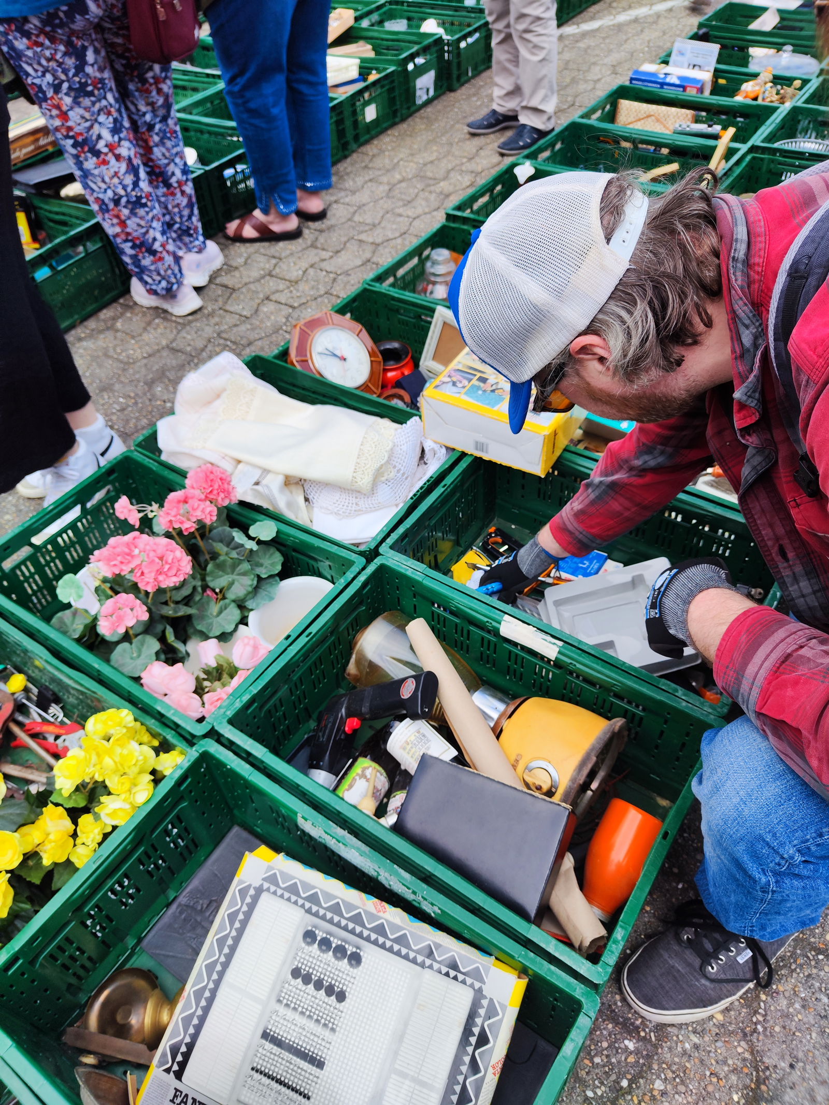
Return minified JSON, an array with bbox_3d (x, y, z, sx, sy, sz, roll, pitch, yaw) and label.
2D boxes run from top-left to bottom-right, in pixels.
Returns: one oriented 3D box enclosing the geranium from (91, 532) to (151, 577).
[{"bbox_3d":[-0.499,0.005,1.306,0.090,0.066,0.084,-2,47,2],"label":"geranium"}]

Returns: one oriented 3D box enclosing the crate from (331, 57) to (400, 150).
[{"bbox_3d":[-0.430,-1.987,3.387,0.600,0.225,0.400,22,52,23],"label":"crate"}]

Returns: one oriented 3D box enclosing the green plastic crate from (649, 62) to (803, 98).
[{"bbox_3d":[1.139,-1.681,2.946,0.600,0.220,0.400,24,53,24],"label":"green plastic crate"}]

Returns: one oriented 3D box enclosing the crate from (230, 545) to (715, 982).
[{"bbox_3d":[0.078,0.320,1.162,0.600,0.230,0.400,25,54,25],"label":"crate"}]

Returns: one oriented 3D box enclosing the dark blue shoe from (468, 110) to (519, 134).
[{"bbox_3d":[0.357,-1.866,3.263,0.285,0.098,0.102,-17,48,-12],"label":"dark blue shoe"}]

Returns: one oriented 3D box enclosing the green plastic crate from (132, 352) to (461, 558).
[{"bbox_3d":[-0.212,-0.156,1.628,0.600,0.230,0.400,23,53,24],"label":"green plastic crate"}]

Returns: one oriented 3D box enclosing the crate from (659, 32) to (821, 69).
[{"bbox_3d":[1.373,-1.952,3.206,0.600,0.235,0.400,24,53,25],"label":"crate"}]

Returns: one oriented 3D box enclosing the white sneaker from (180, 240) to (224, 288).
[{"bbox_3d":[-0.726,-0.942,2.506,0.100,0.115,0.262,26,54,26],"label":"white sneaker"}]

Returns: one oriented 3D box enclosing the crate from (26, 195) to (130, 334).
[{"bbox_3d":[-1.304,-0.920,2.442,0.600,0.245,0.400,20,52,22],"label":"crate"}]

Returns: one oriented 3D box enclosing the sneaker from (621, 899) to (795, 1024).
[{"bbox_3d":[0.421,0.517,1.028,0.295,0.106,0.108,-28,51,-20],"label":"sneaker"}]

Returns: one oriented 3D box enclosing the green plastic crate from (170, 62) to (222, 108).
[{"bbox_3d":[-1.147,-1.971,3.424,0.600,0.228,0.400,22,52,23],"label":"green plastic crate"}]

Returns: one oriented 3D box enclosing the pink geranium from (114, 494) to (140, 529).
[{"bbox_3d":[-0.519,-0.074,1.386,0.045,0.048,0.043,-2,47,2],"label":"pink geranium"}]

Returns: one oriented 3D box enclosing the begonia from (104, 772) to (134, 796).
[{"bbox_3d":[-0.407,0.318,1.055,0.044,0.034,0.042,-5,47,0],"label":"begonia"}]

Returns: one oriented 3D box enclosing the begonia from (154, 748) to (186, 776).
[{"bbox_3d":[-0.346,0.299,1.090,0.048,0.038,0.045,-5,47,0],"label":"begonia"}]

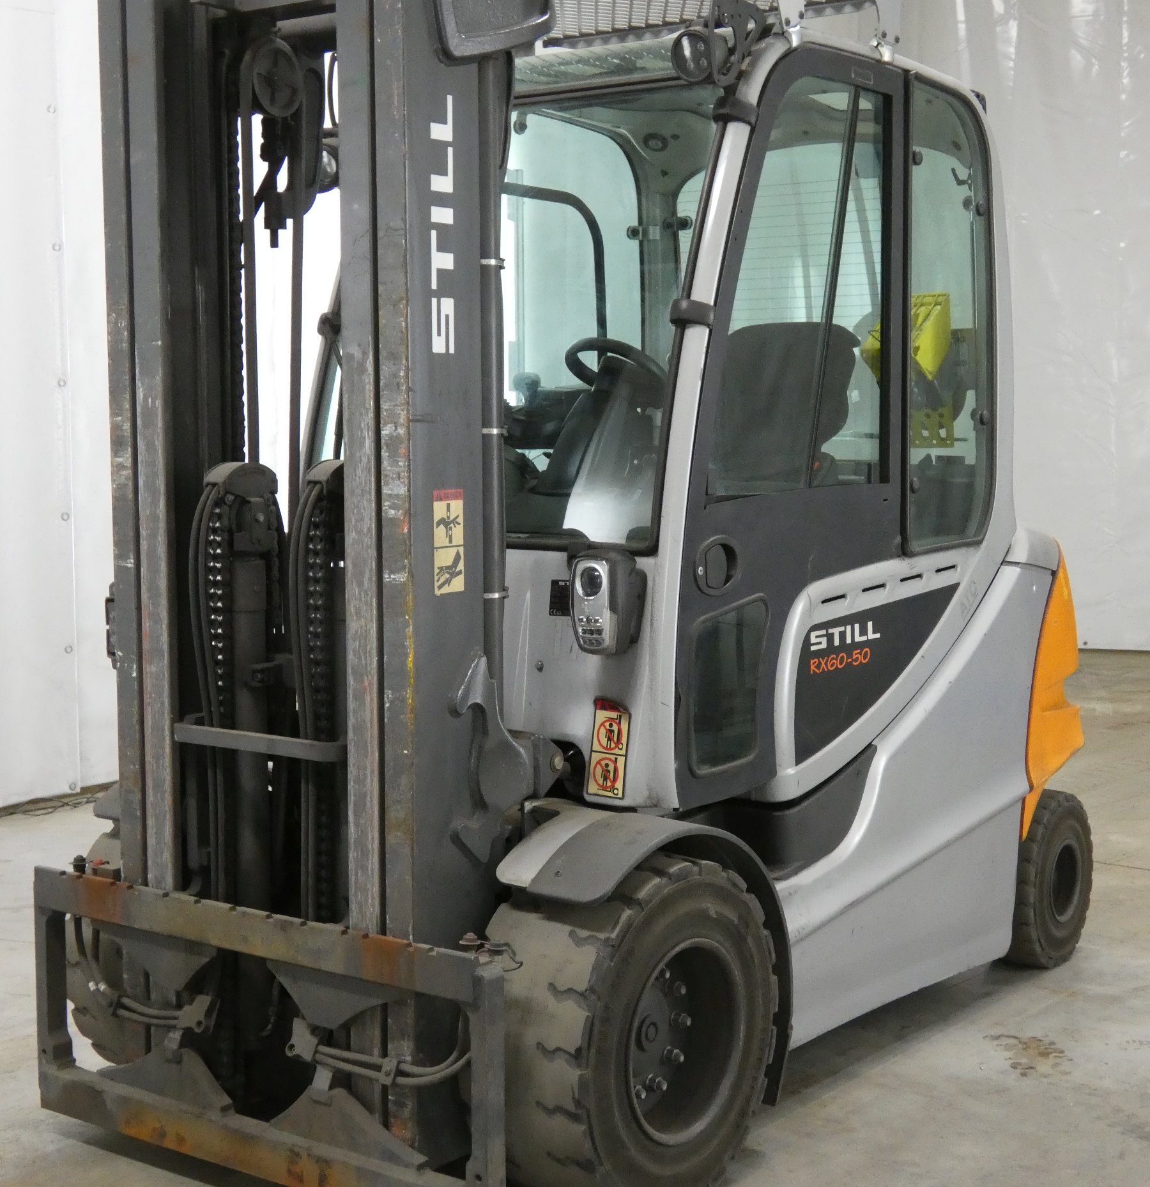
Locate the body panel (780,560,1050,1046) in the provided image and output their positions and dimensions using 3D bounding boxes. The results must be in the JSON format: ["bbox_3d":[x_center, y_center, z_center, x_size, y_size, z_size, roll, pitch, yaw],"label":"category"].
[{"bbox_3d":[0.824,0.469,4.864,0.160,0.968,1.476,4,7,36],"label":"body panel"}]

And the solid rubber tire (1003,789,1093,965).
[{"bbox_3d":[1.264,0.776,5.591,0.167,0.470,0.470,4,7,36],"label":"solid rubber tire"}]

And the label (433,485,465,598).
[{"bbox_3d":[-0.228,-0.093,3.697,0.003,0.191,0.085,4,7,36],"label":"label"}]

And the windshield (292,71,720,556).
[{"bbox_3d":[-0.158,-0.598,4.407,0.978,0.987,0.047,4,-9,36],"label":"windshield"}]

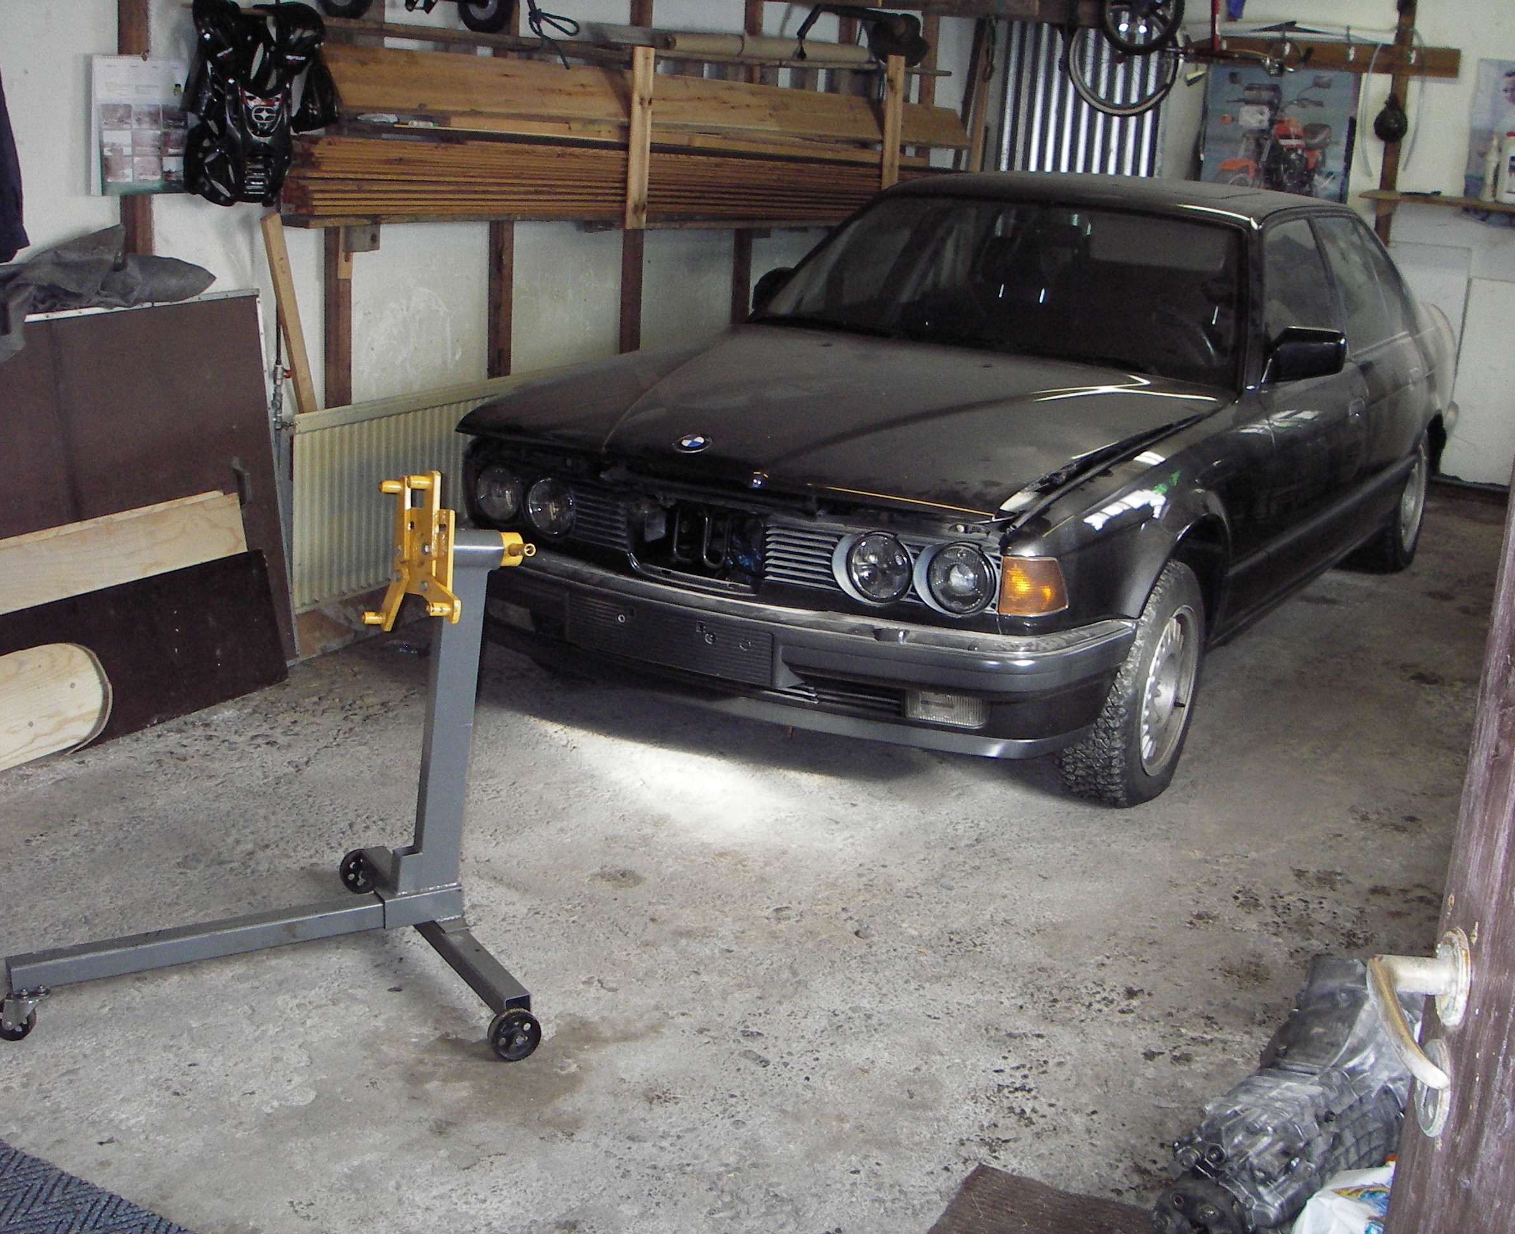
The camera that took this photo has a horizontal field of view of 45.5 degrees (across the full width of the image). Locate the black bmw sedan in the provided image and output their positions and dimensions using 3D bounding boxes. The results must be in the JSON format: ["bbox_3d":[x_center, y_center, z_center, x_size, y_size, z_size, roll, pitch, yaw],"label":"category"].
[{"bbox_3d":[1.054,-0.727,5.897,1.845,1.410,4.910,12,18,28],"label":"black bmw sedan"}]

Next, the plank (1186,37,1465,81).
[{"bbox_3d":[2.460,-2.454,7.905,1.159,0.118,0.025,11,18,26],"label":"plank"}]

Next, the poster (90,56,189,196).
[{"bbox_3d":[-1.383,-1.104,4.071,0.012,0.315,0.310,12,18,27],"label":"poster"}]

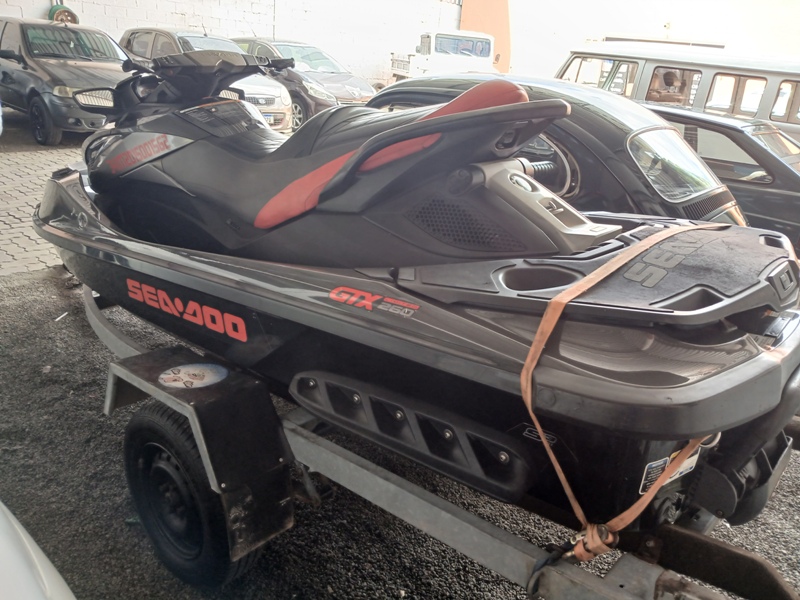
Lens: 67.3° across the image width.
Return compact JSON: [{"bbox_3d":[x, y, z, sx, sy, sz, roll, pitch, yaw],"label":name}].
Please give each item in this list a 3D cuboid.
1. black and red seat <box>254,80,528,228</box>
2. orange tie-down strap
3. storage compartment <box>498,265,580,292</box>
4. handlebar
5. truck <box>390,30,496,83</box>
[{"bbox_3d":[-0.033,-0.429,1.819,0.940,0.380,0.470,12,20,40],"label":"black and red seat"},{"bbox_3d":[0.640,0.132,1.316,0.330,0.475,1.205,12,20,40],"label":"orange tie-down strap"},{"bbox_3d":[0.271,-0.003,1.206,0.200,0.095,0.205,12,20,40],"label":"storage compartment"},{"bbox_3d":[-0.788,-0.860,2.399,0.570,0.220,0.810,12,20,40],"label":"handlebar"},{"bbox_3d":[1.084,-5.221,14.110,1.680,1.950,4.600,0,23,-15],"label":"truck"}]

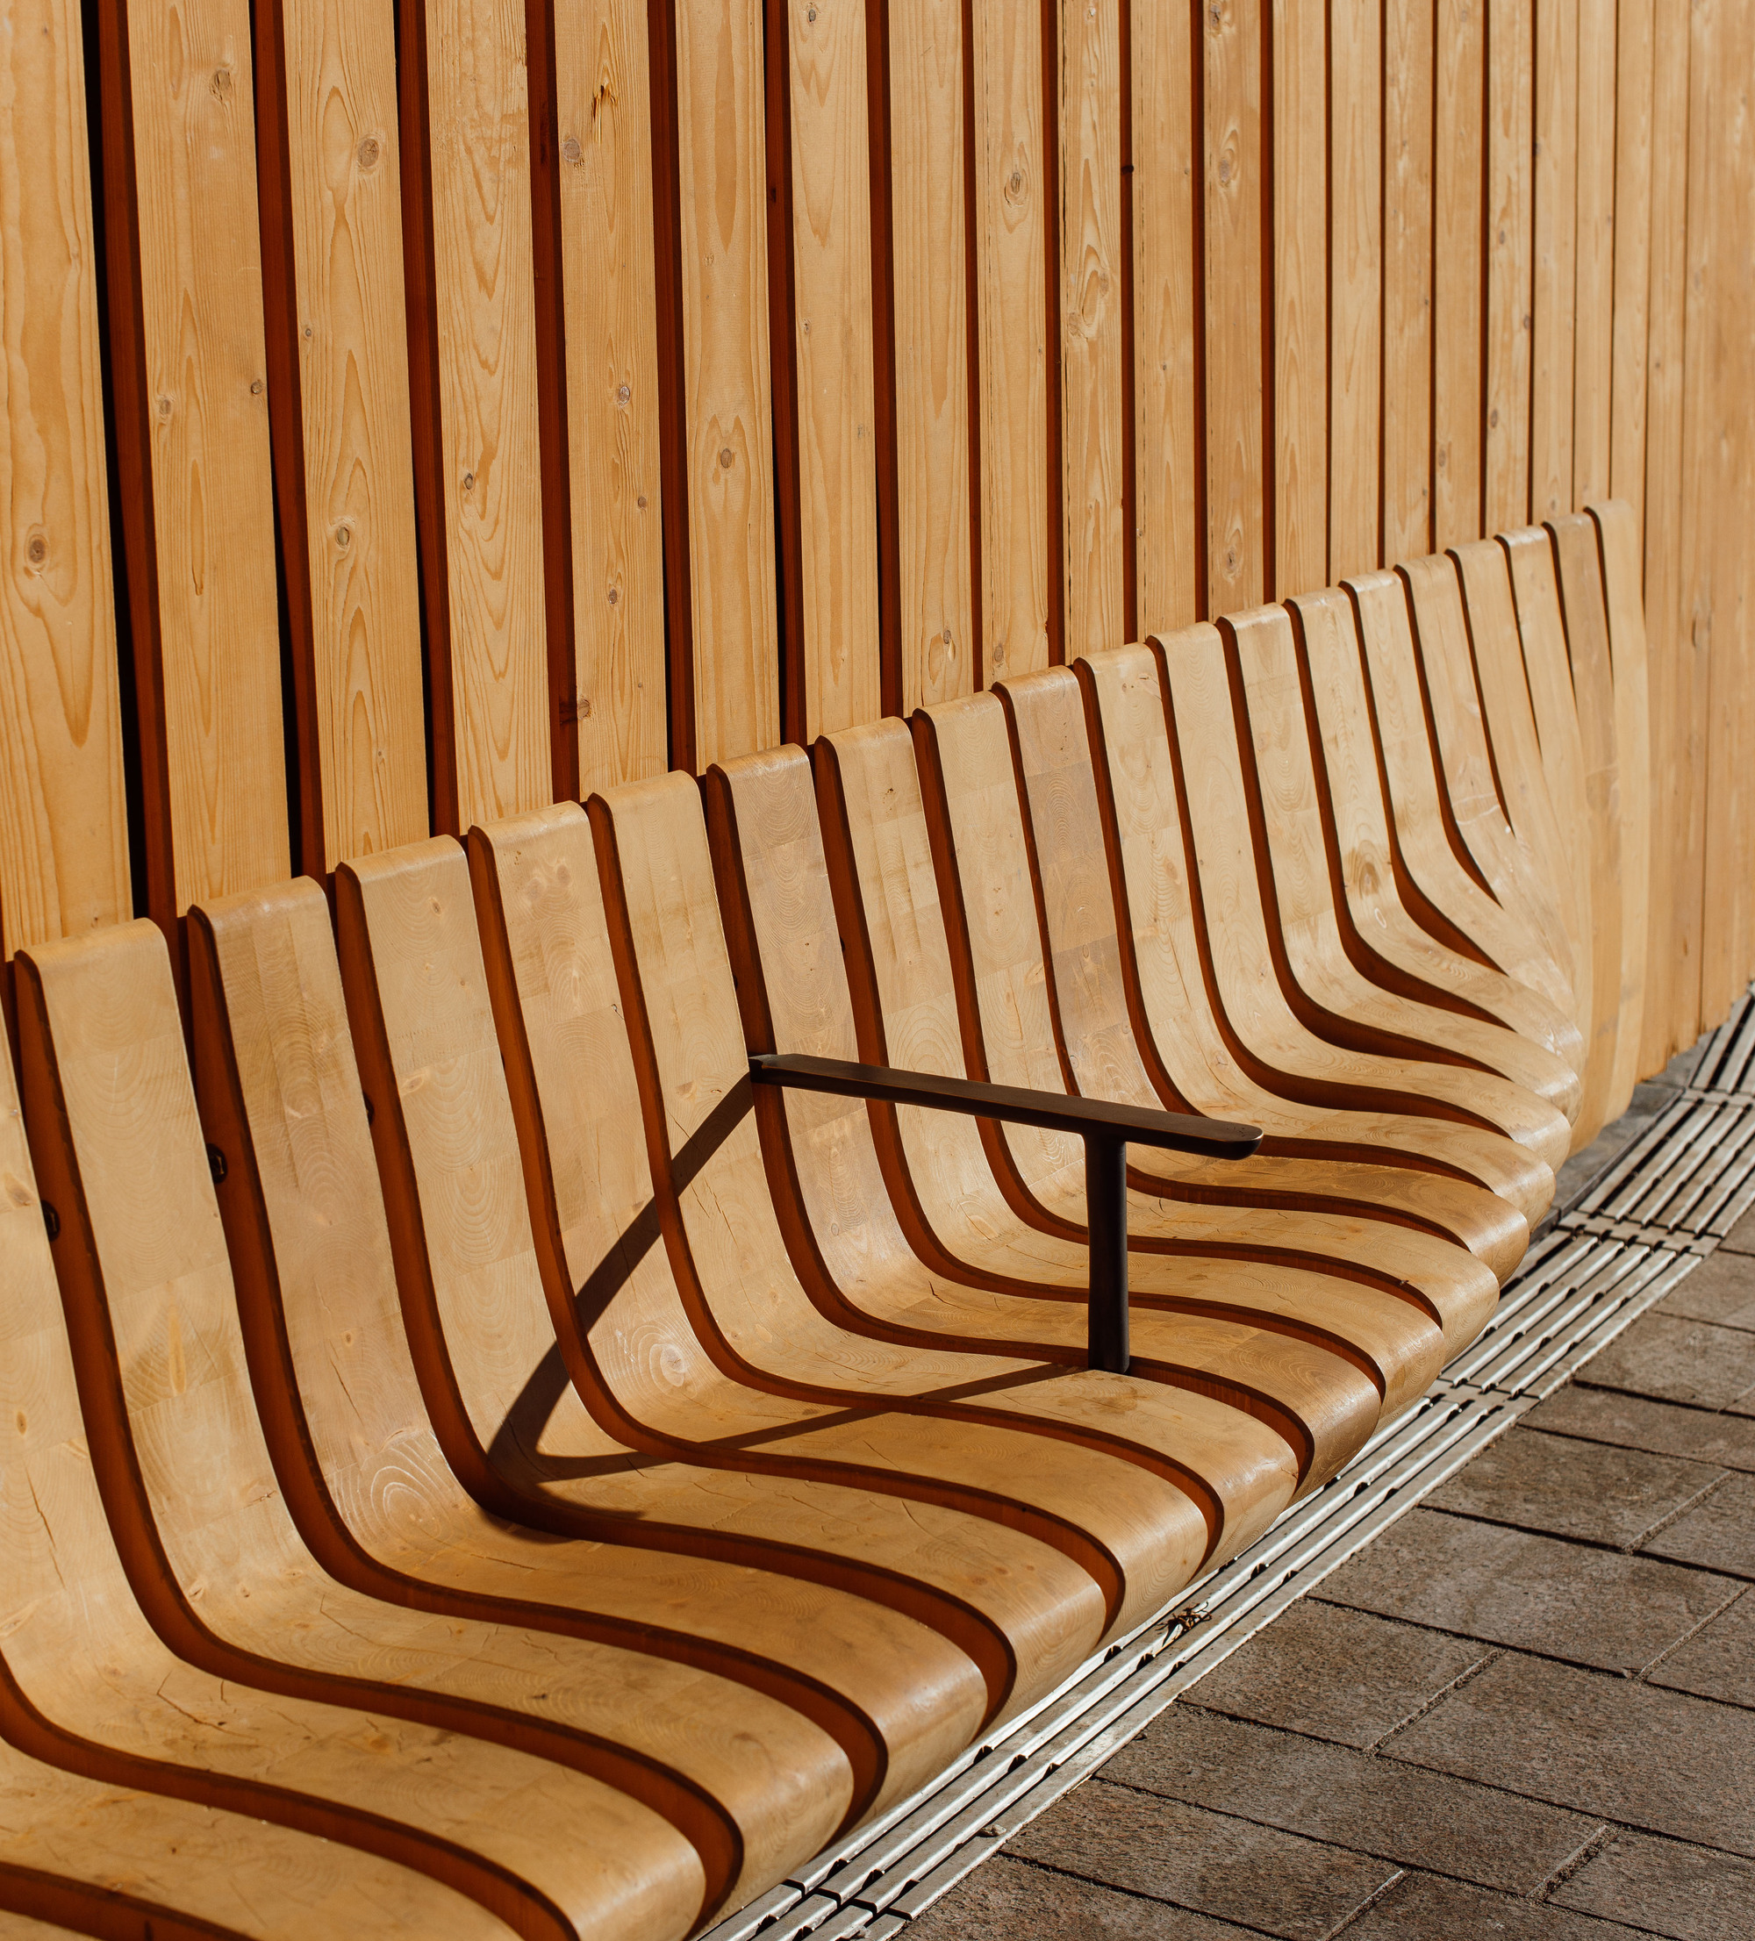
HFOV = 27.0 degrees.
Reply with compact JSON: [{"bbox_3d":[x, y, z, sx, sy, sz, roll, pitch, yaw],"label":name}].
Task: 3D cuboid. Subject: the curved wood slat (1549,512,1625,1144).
[{"bbox_3d":[1.063,-0.213,5.464,0.080,0.929,0.150,4,11,30],"label":"curved wood slat"}]

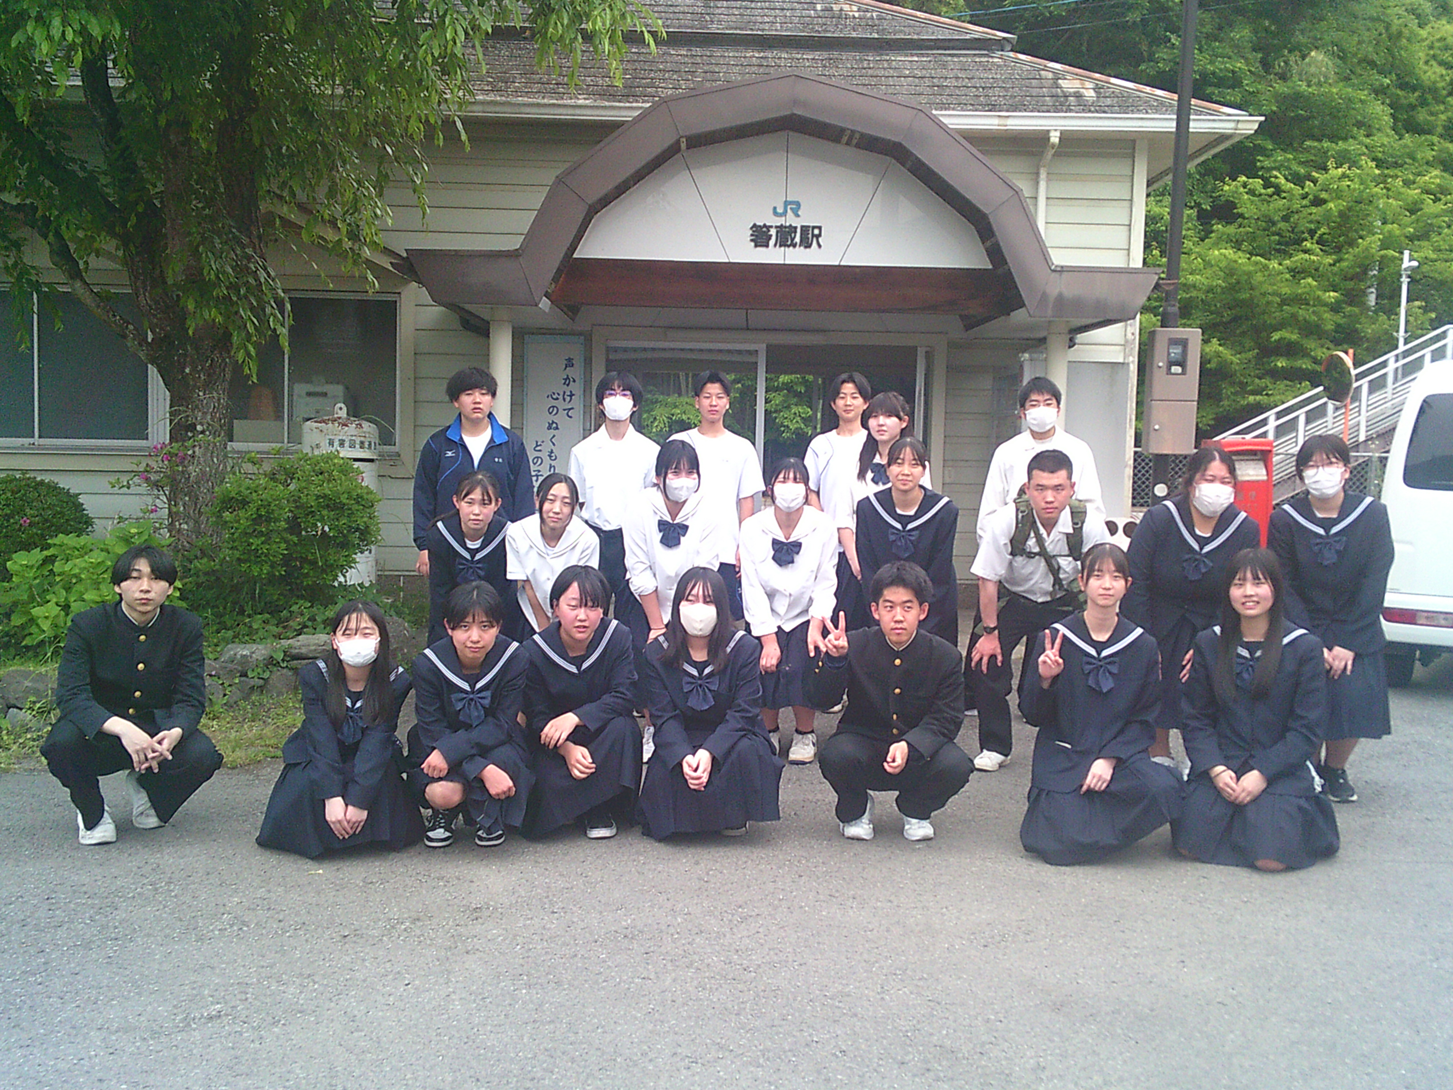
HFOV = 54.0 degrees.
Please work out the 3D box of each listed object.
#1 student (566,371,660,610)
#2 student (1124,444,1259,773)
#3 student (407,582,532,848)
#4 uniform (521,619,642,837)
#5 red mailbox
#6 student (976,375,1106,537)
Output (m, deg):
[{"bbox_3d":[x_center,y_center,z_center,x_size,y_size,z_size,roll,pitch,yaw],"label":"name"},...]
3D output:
[{"bbox_3d":[-0.553,-0.020,7.130,0.480,1.690,0.310,1,4,-4],"label":"student"},{"bbox_3d":[1.935,0.311,5.918,0.557,1.430,0.930,2,4,12],"label":"student"},{"bbox_3d":[-0.870,0.538,4.830,0.460,0.848,0.640,1,4,-8],"label":"student"},{"bbox_3d":[-0.509,0.612,5.020,0.450,0.740,0.620,2,4,2],"label":"uniform"},{"bbox_3d":[3.982,-0.138,11.221,0.420,1.380,0.420,1,4,0],"label":"red mailbox"},{"bbox_3d":[1.589,0.011,7.200,0.620,1.730,0.360,2,4,10],"label":"student"}]

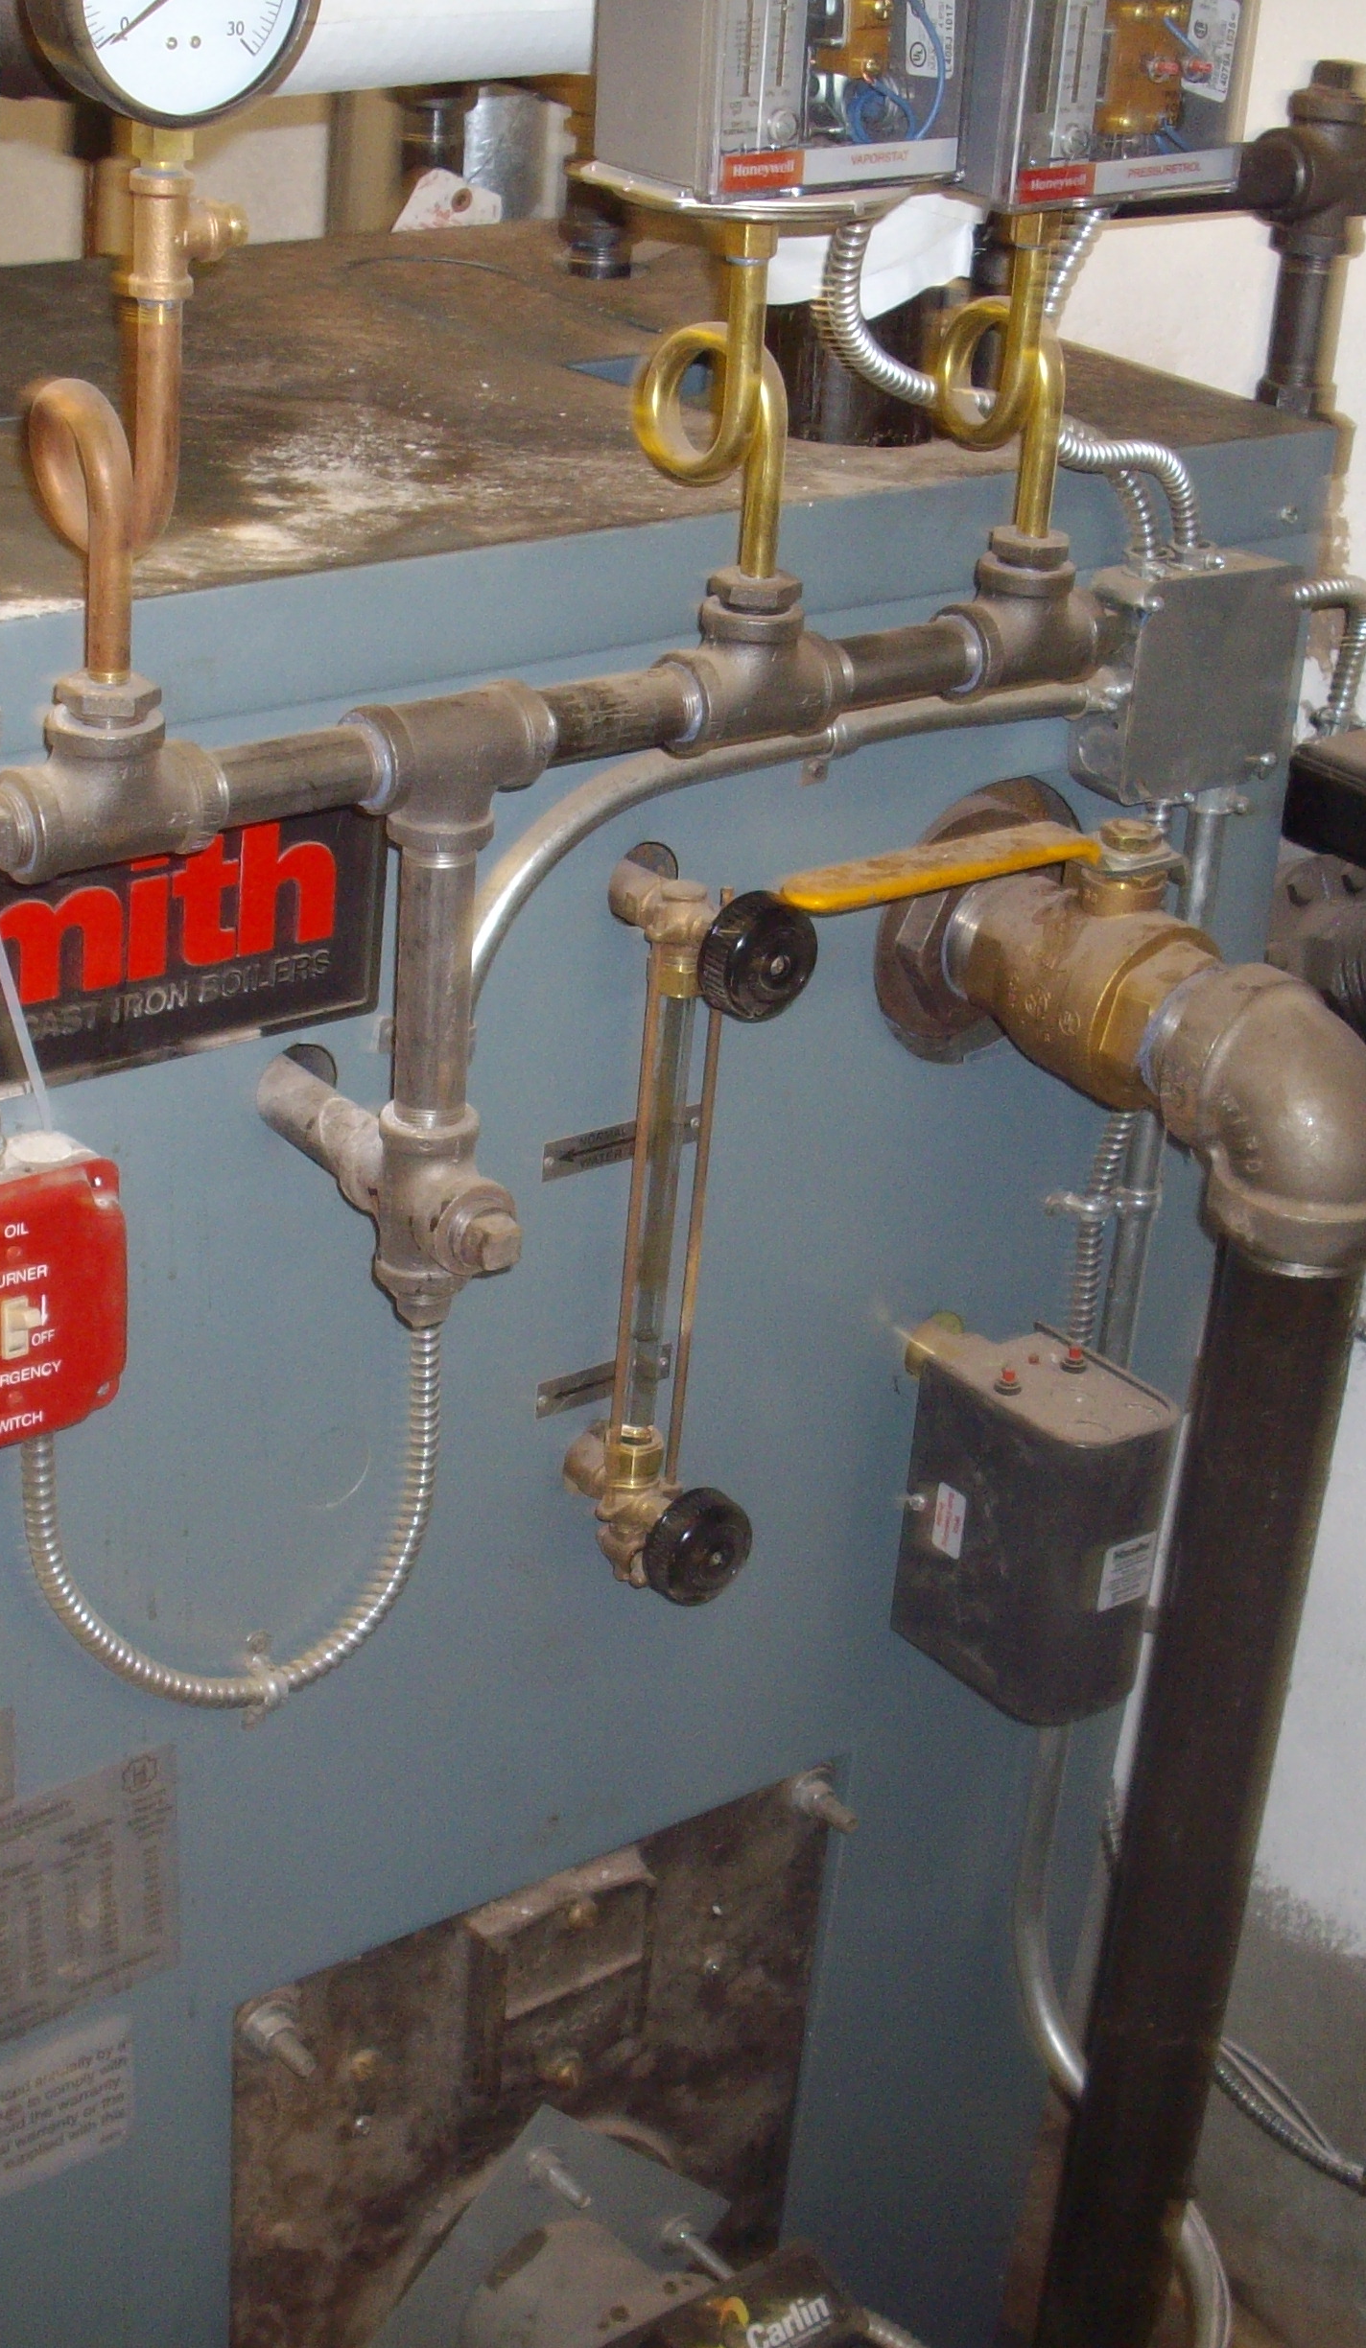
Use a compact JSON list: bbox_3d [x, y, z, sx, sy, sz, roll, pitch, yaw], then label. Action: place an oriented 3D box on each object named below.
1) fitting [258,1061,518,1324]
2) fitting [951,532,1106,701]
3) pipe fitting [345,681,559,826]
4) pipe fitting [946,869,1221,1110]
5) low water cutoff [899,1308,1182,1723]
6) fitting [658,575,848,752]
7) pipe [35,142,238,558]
[{"bbox_3d":[-0.107,0.010,1.250,0.040,0.087,0.147,-16,32,-36],"label":"fitting"},{"bbox_3d":[0.136,-0.226,1.317,0.067,0.056,0.038,-16,32,-36],"label":"fitting"},{"bbox_3d":[-0.082,-0.141,1.165,0.068,0.056,0.038,-16,32,-36],"label":"pipe fitting"},{"bbox_3d":[0.183,-0.084,1.450,0.080,0.096,0.121,-16,32,-36],"label":"pipe fitting"},{"bbox_3d":[0.170,0.165,1.596,0.076,0.154,0.108,-16,32,-36],"label":"low water cutoff"},{"bbox_3d":[0.029,-0.193,1.237,0.069,0.060,0.038,-16,32,-36],"label":"fitting"},{"bbox_3d":[-0.176,-0.257,1.050,0.054,0.136,0.069,-16,32,-36],"label":"pipe"}]

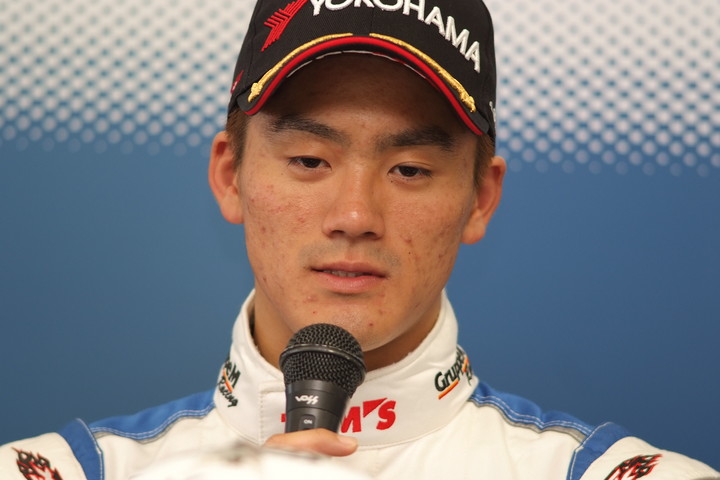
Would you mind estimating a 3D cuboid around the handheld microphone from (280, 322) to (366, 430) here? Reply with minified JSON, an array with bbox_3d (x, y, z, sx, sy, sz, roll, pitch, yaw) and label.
[{"bbox_3d":[-0.031,0.133,3.256,0.052,0.175,0.052,3,-24,13],"label":"handheld microphone"}]

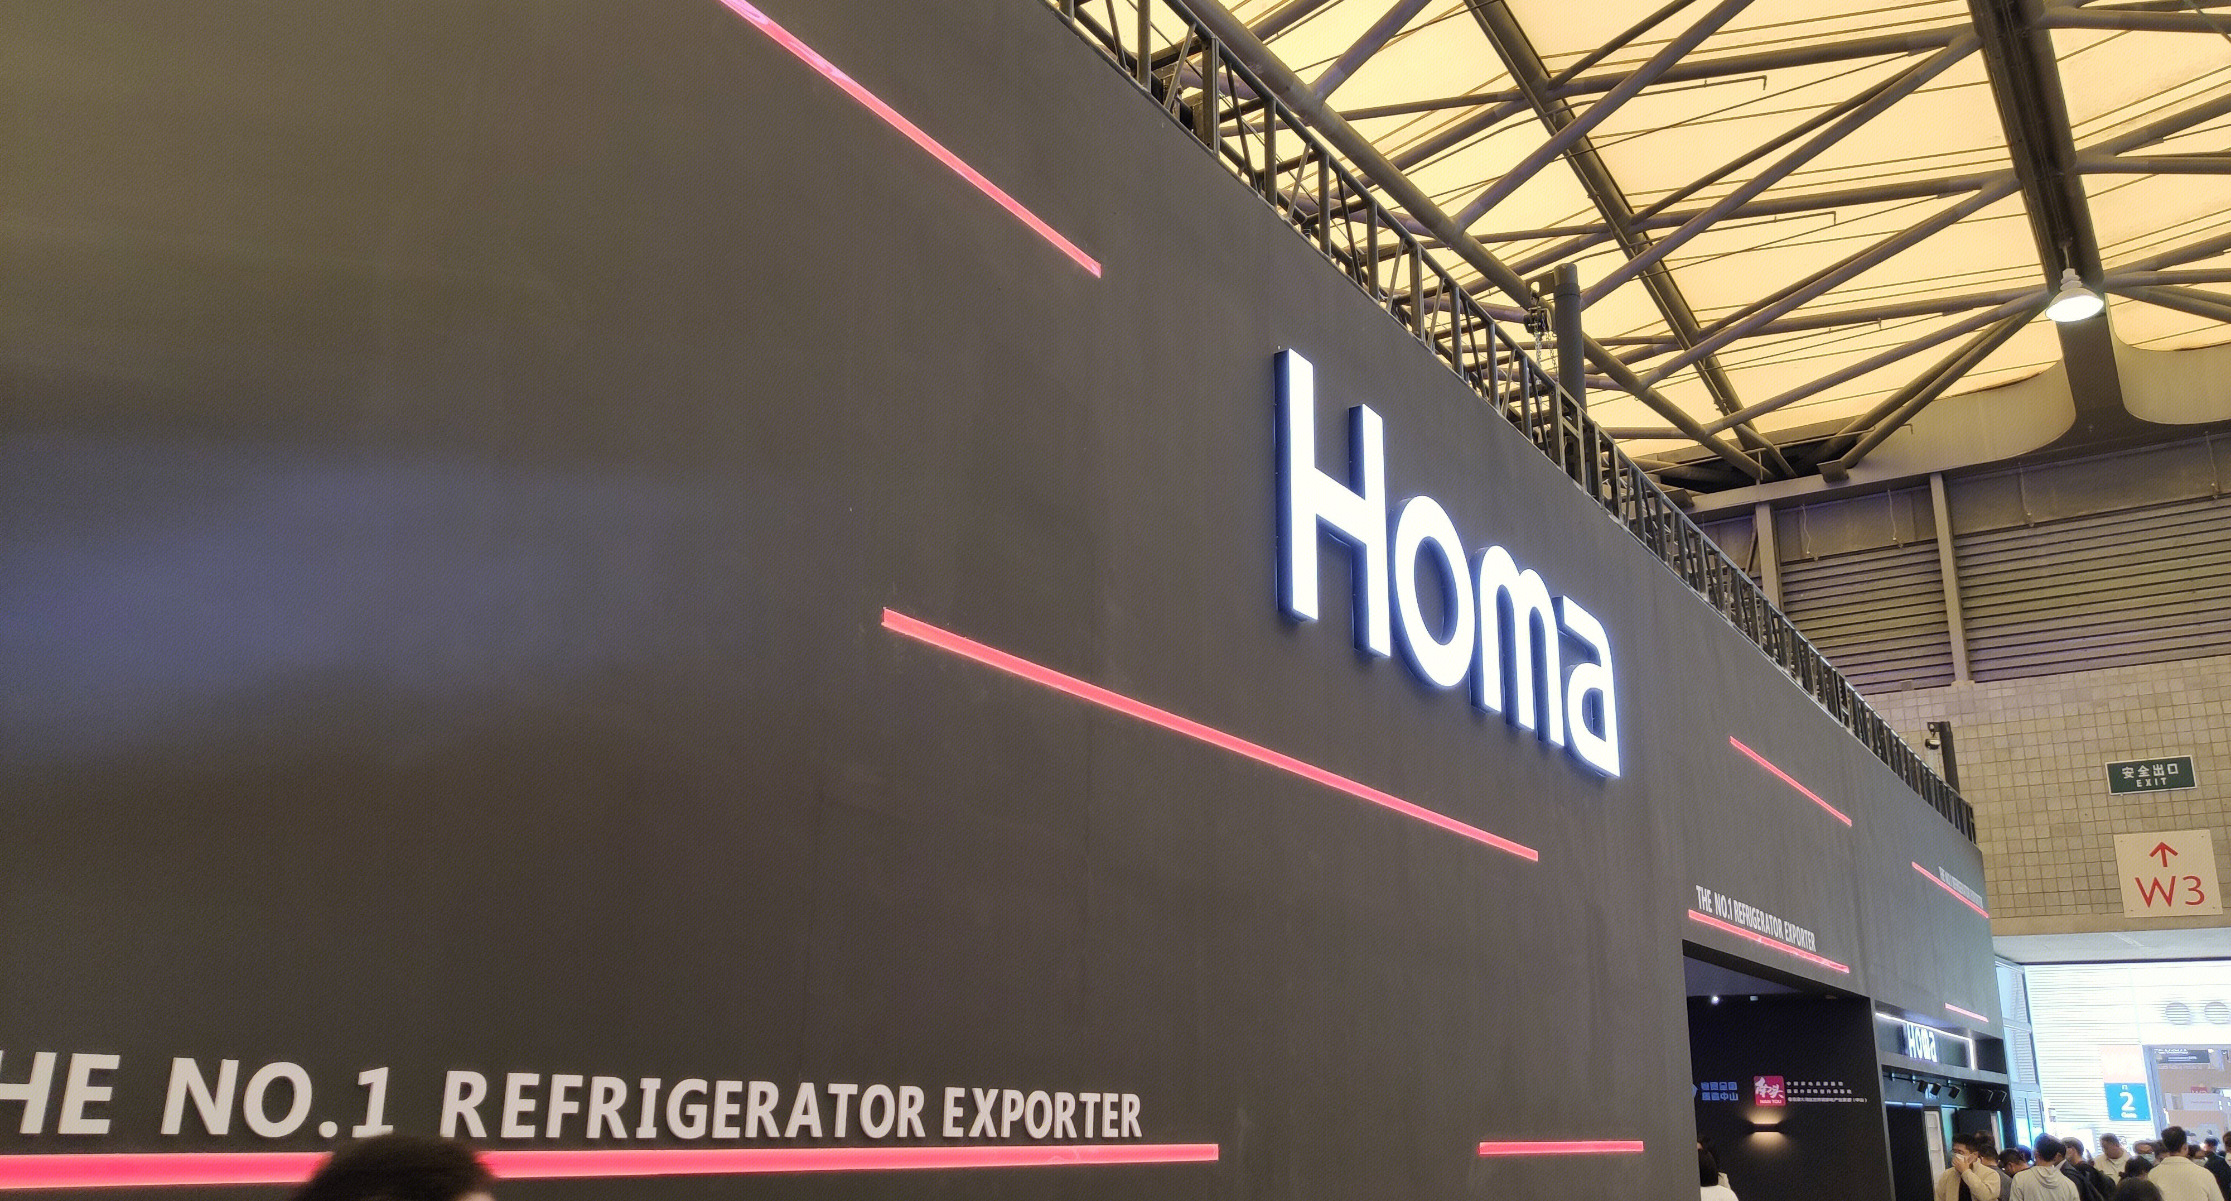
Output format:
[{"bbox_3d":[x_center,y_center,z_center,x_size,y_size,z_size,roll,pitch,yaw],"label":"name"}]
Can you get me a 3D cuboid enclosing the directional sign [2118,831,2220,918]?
[{"bbox_3d":[15.334,3.981,24.432,1.214,1.214,0.040,-10,-20,32],"label":"directional sign"}]

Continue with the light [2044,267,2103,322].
[{"bbox_3d":[12.855,-4.176,22.524,0.660,0.580,0.660,-10,-20,32],"label":"light"}]

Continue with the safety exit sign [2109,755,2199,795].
[{"bbox_3d":[15.347,2.586,24.843,1.116,0.503,0.080,-10,-20,32],"label":"safety exit sign"}]

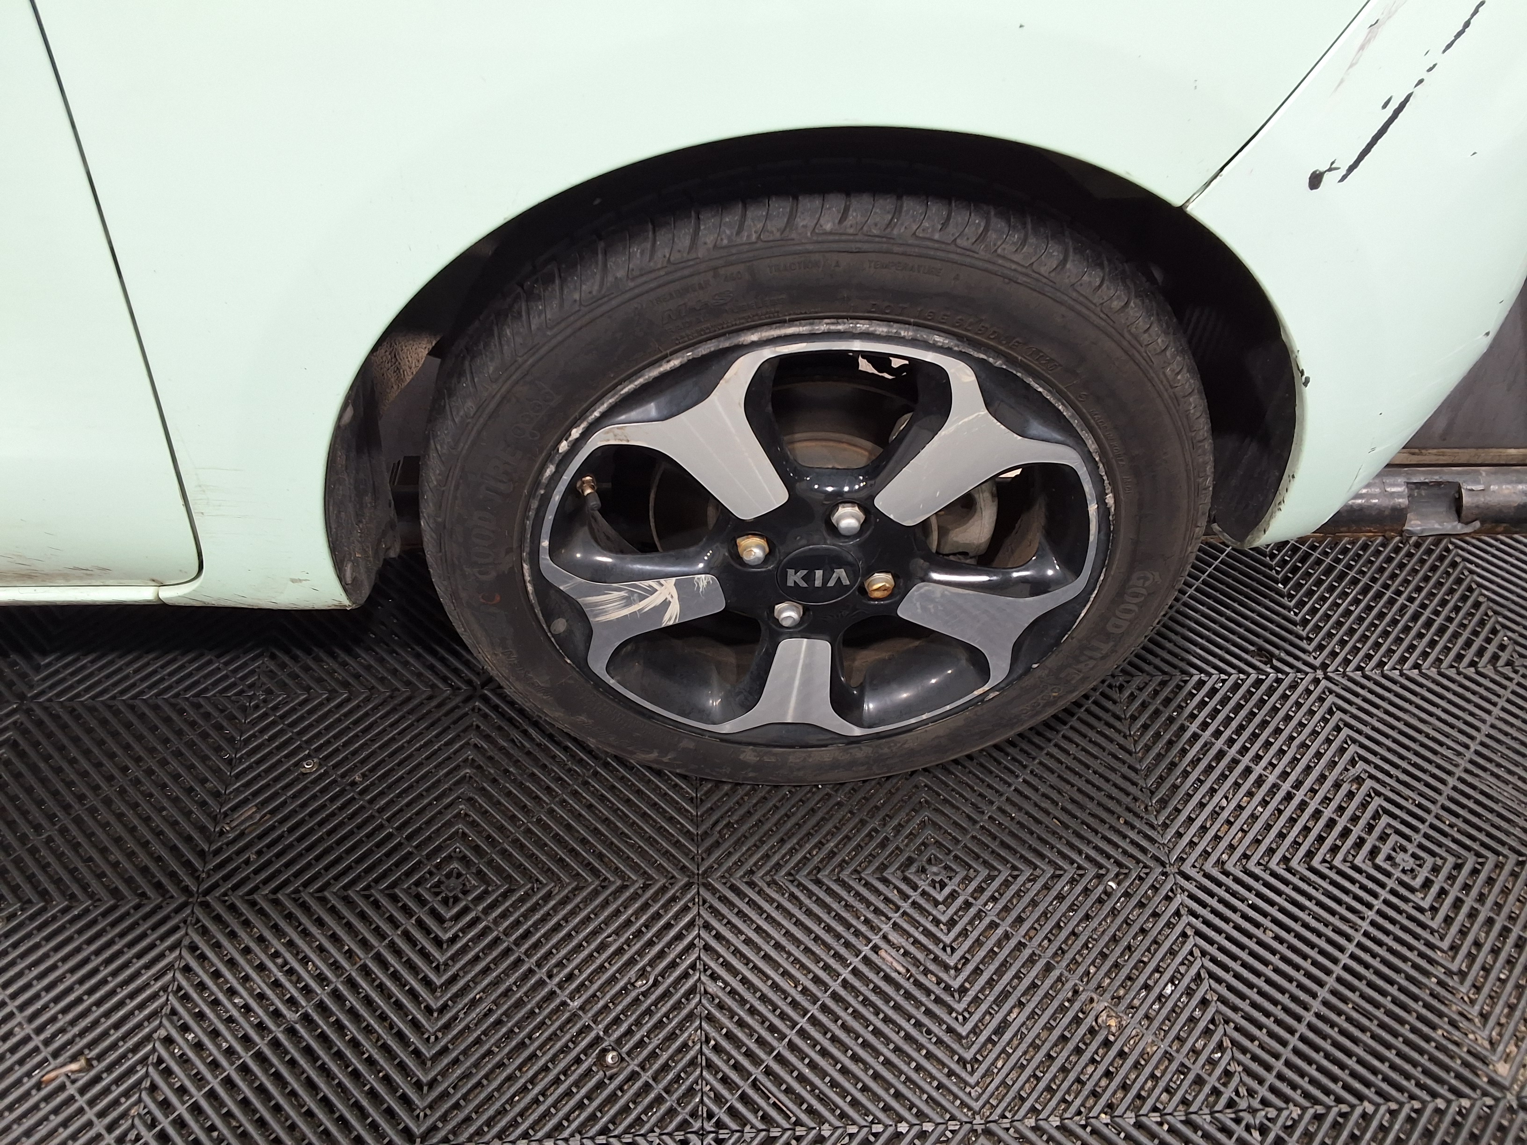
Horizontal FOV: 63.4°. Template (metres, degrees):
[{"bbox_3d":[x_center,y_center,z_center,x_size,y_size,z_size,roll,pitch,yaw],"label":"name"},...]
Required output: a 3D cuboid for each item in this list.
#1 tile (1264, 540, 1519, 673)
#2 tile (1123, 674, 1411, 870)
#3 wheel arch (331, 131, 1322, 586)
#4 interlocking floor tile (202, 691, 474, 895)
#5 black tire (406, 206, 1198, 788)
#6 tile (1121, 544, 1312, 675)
[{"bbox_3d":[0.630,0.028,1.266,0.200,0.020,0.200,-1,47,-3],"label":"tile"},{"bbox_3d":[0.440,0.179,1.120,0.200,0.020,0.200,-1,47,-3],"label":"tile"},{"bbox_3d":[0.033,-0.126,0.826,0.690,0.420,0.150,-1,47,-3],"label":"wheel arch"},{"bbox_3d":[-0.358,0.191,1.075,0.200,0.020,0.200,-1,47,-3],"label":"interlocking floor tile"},{"bbox_3d":[0.035,-0.064,0.936,0.556,0.556,0.175,-1,47,-3],"label":"black tire"},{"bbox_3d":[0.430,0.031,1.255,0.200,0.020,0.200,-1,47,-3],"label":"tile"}]

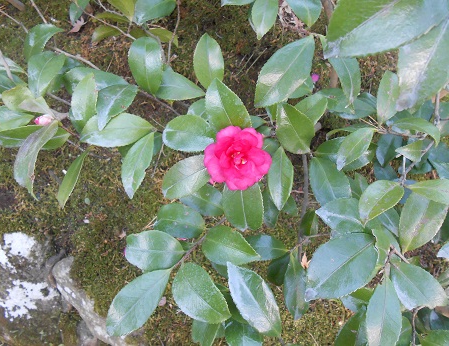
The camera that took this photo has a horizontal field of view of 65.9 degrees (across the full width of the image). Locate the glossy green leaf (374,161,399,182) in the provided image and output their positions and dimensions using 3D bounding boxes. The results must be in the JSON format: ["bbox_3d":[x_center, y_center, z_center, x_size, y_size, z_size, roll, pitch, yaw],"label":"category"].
[{"bbox_3d":[0.221,-0.001,0.477,0.035,0.012,0.058,-17,85,16],"label":"glossy green leaf"}]

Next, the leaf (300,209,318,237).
[{"bbox_3d":[0.105,0.060,0.420,0.022,0.044,0.010,15,29,21],"label":"leaf"}]

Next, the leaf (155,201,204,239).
[{"bbox_3d":[-0.056,0.064,0.435,0.070,0.013,0.045,5,73,17],"label":"leaf"}]

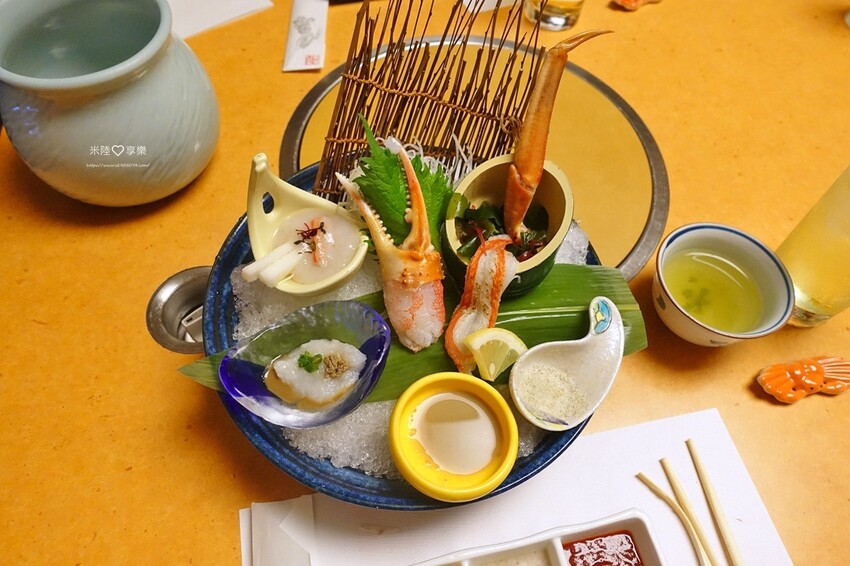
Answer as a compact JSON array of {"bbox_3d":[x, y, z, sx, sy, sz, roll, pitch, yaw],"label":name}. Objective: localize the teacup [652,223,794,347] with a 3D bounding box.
[{"bbox_3d":[0.191,0.009,0.385,0.087,0.051,0.087,6,58,0],"label":"teacup"}]

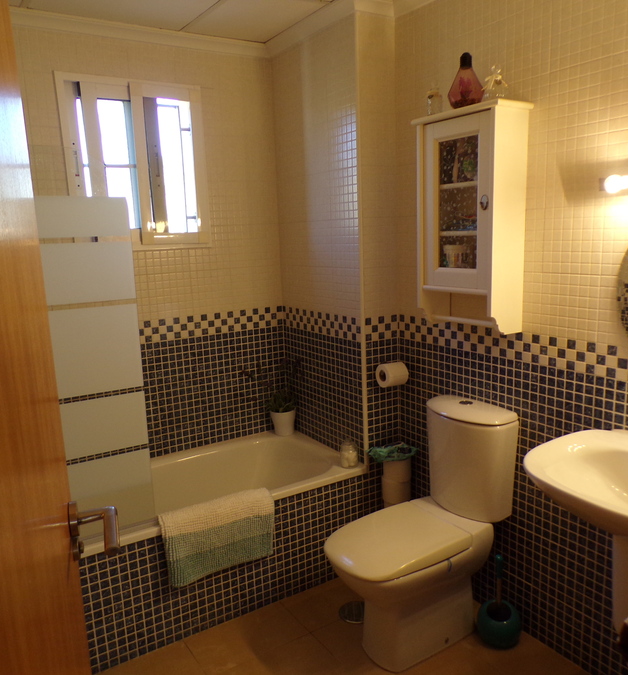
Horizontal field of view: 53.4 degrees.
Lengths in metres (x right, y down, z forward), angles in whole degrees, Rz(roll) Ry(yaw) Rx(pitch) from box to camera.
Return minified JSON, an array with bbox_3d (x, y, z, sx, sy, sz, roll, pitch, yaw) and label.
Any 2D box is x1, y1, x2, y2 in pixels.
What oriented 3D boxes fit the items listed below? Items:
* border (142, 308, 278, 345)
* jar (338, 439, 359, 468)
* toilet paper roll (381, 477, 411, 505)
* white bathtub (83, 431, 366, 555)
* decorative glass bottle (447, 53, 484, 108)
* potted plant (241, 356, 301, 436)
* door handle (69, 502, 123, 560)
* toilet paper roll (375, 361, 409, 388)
[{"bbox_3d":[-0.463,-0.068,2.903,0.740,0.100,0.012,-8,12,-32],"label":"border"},{"bbox_3d":[0.146,0.487,2.652,0.080,0.114,0.080,-2,10,0],"label":"jar"},{"bbox_3d":[0.319,0.598,2.431,0.113,0.104,0.113,-2,10,0],"label":"toilet paper roll"},{"bbox_3d":[-0.644,0.820,2.525,1.660,0.450,0.690,-8,12,-32],"label":"white bathtub"},{"bbox_3d":[0.497,-0.838,2.048,0.116,0.187,0.118,-2,10,0],"label":"decorative glass bottle"},{"bbox_3d":[-0.211,0.293,3.014,0.270,0.385,0.180,-8,12,-32],"label":"potted plant"},{"bbox_3d":[-0.329,0.286,0.937,0.066,0.054,0.135,-5,11,-18],"label":"door handle"},{"bbox_3d":[0.320,0.150,2.565,0.106,0.104,0.104,-8,12,-32],"label":"toilet paper roll"}]

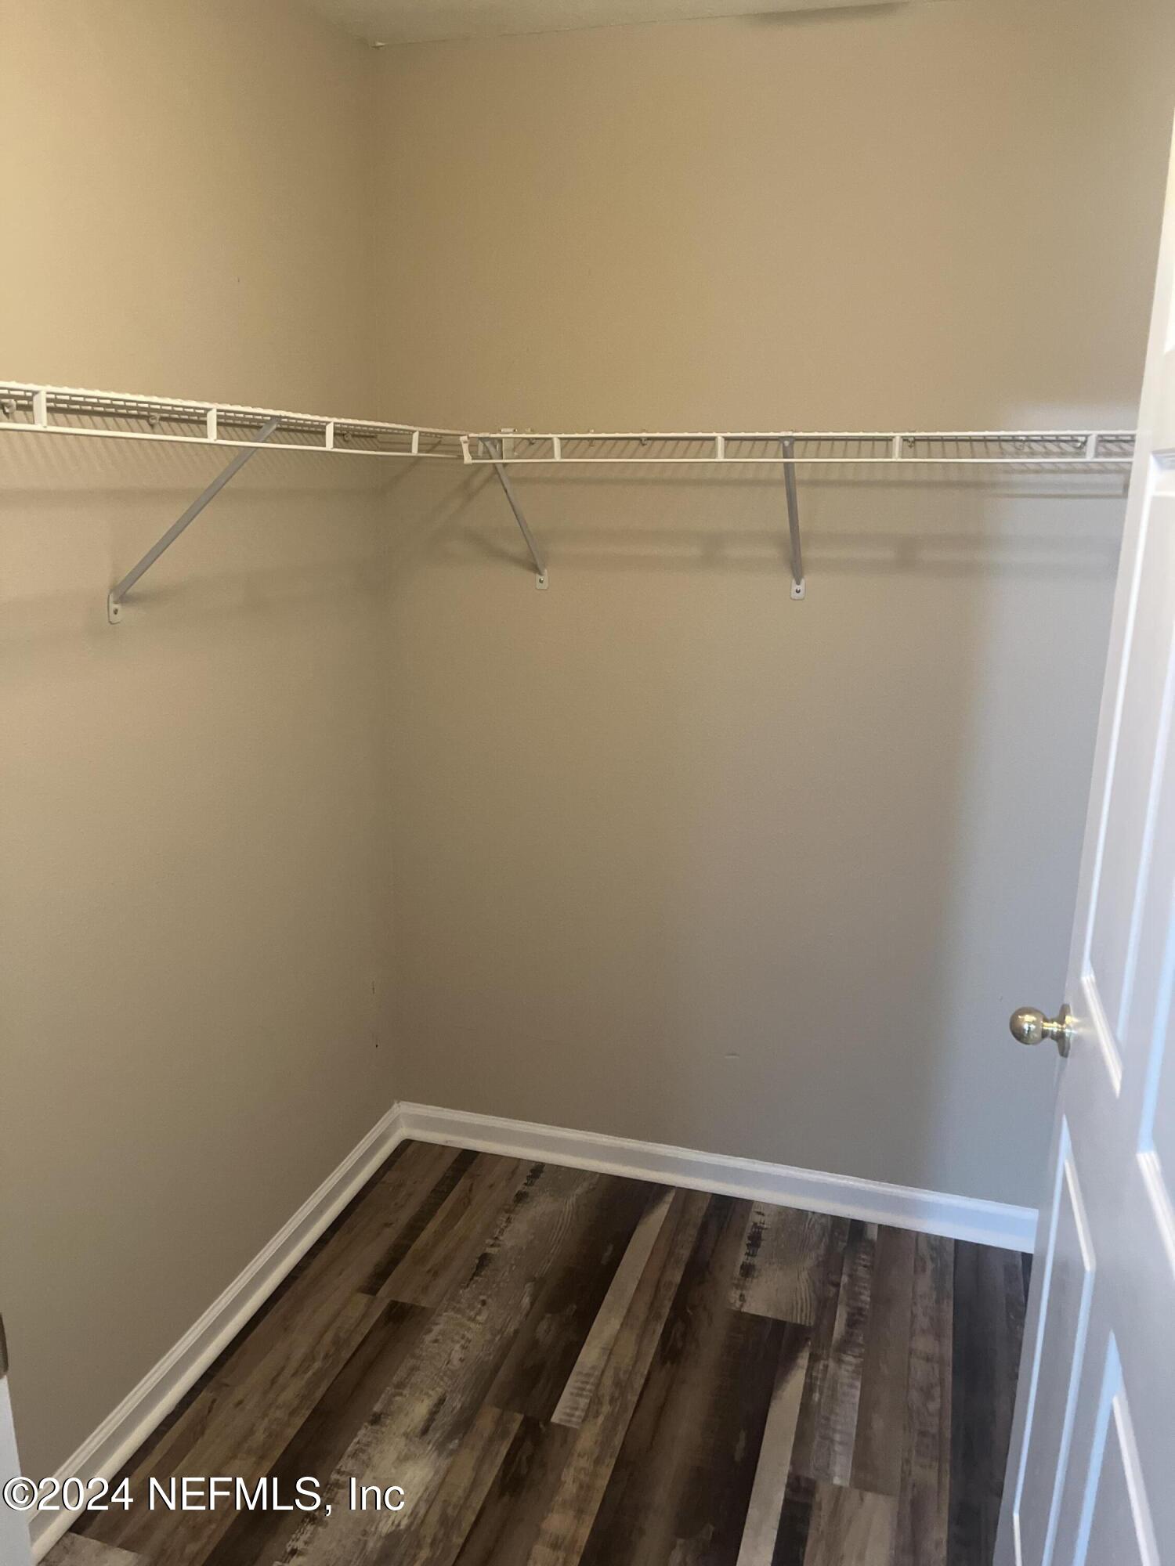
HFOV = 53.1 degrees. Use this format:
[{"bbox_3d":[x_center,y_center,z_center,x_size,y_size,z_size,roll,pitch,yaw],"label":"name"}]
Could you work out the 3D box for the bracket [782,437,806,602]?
[{"bbox_3d":[0.387,-0.490,2.216,0.027,0.311,0.312,5,15,16],"label":"bracket"}]

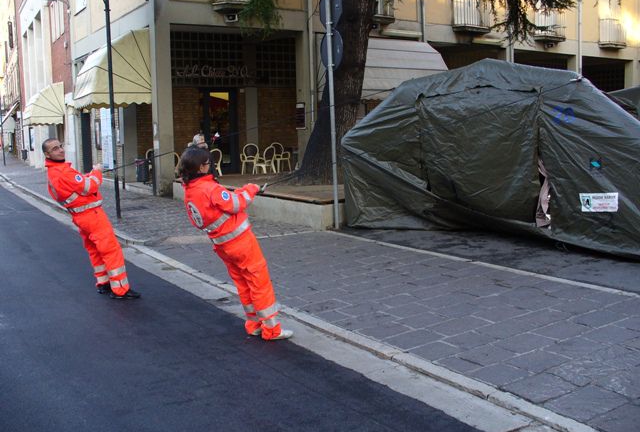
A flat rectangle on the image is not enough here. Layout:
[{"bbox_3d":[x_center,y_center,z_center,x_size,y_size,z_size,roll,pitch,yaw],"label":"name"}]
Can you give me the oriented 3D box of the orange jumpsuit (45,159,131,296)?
[{"bbox_3d":[-2.470,0.129,7.420,0.560,1.470,0.560,-23,15,-25],"label":"orange jumpsuit"}]

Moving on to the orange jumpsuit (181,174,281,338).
[{"bbox_3d":[-0.634,0.304,5.647,0.540,1.410,0.540,-24,16,-28],"label":"orange jumpsuit"}]

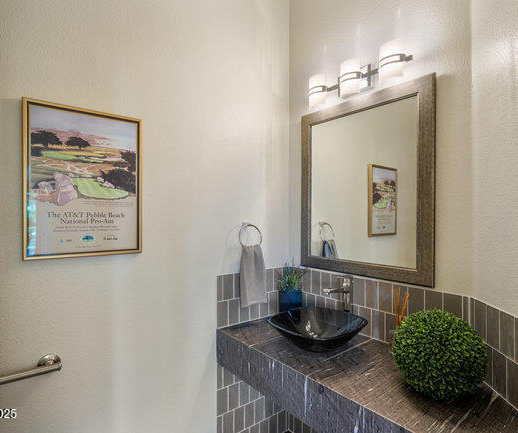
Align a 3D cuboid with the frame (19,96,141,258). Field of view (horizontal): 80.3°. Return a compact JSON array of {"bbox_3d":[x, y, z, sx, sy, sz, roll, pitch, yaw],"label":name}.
[{"bbox_3d":[-0.754,-0.146,1.353,0.453,0.637,0.040,0,0,-38],"label":"frame"}]

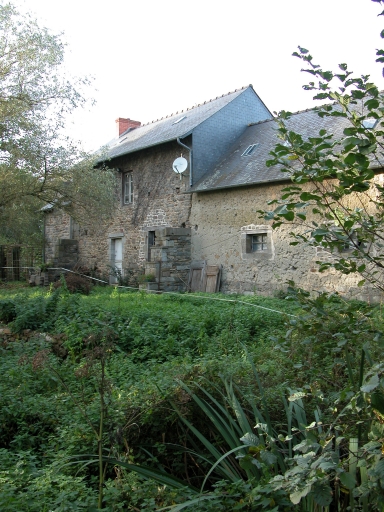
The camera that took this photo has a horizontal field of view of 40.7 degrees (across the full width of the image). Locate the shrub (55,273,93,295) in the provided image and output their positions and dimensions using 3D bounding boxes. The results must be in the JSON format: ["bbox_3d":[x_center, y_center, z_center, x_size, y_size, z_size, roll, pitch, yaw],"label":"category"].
[{"bbox_3d":[-4.350,1.030,19.000,1.400,0.840,1.200,0,0,0],"label":"shrub"}]

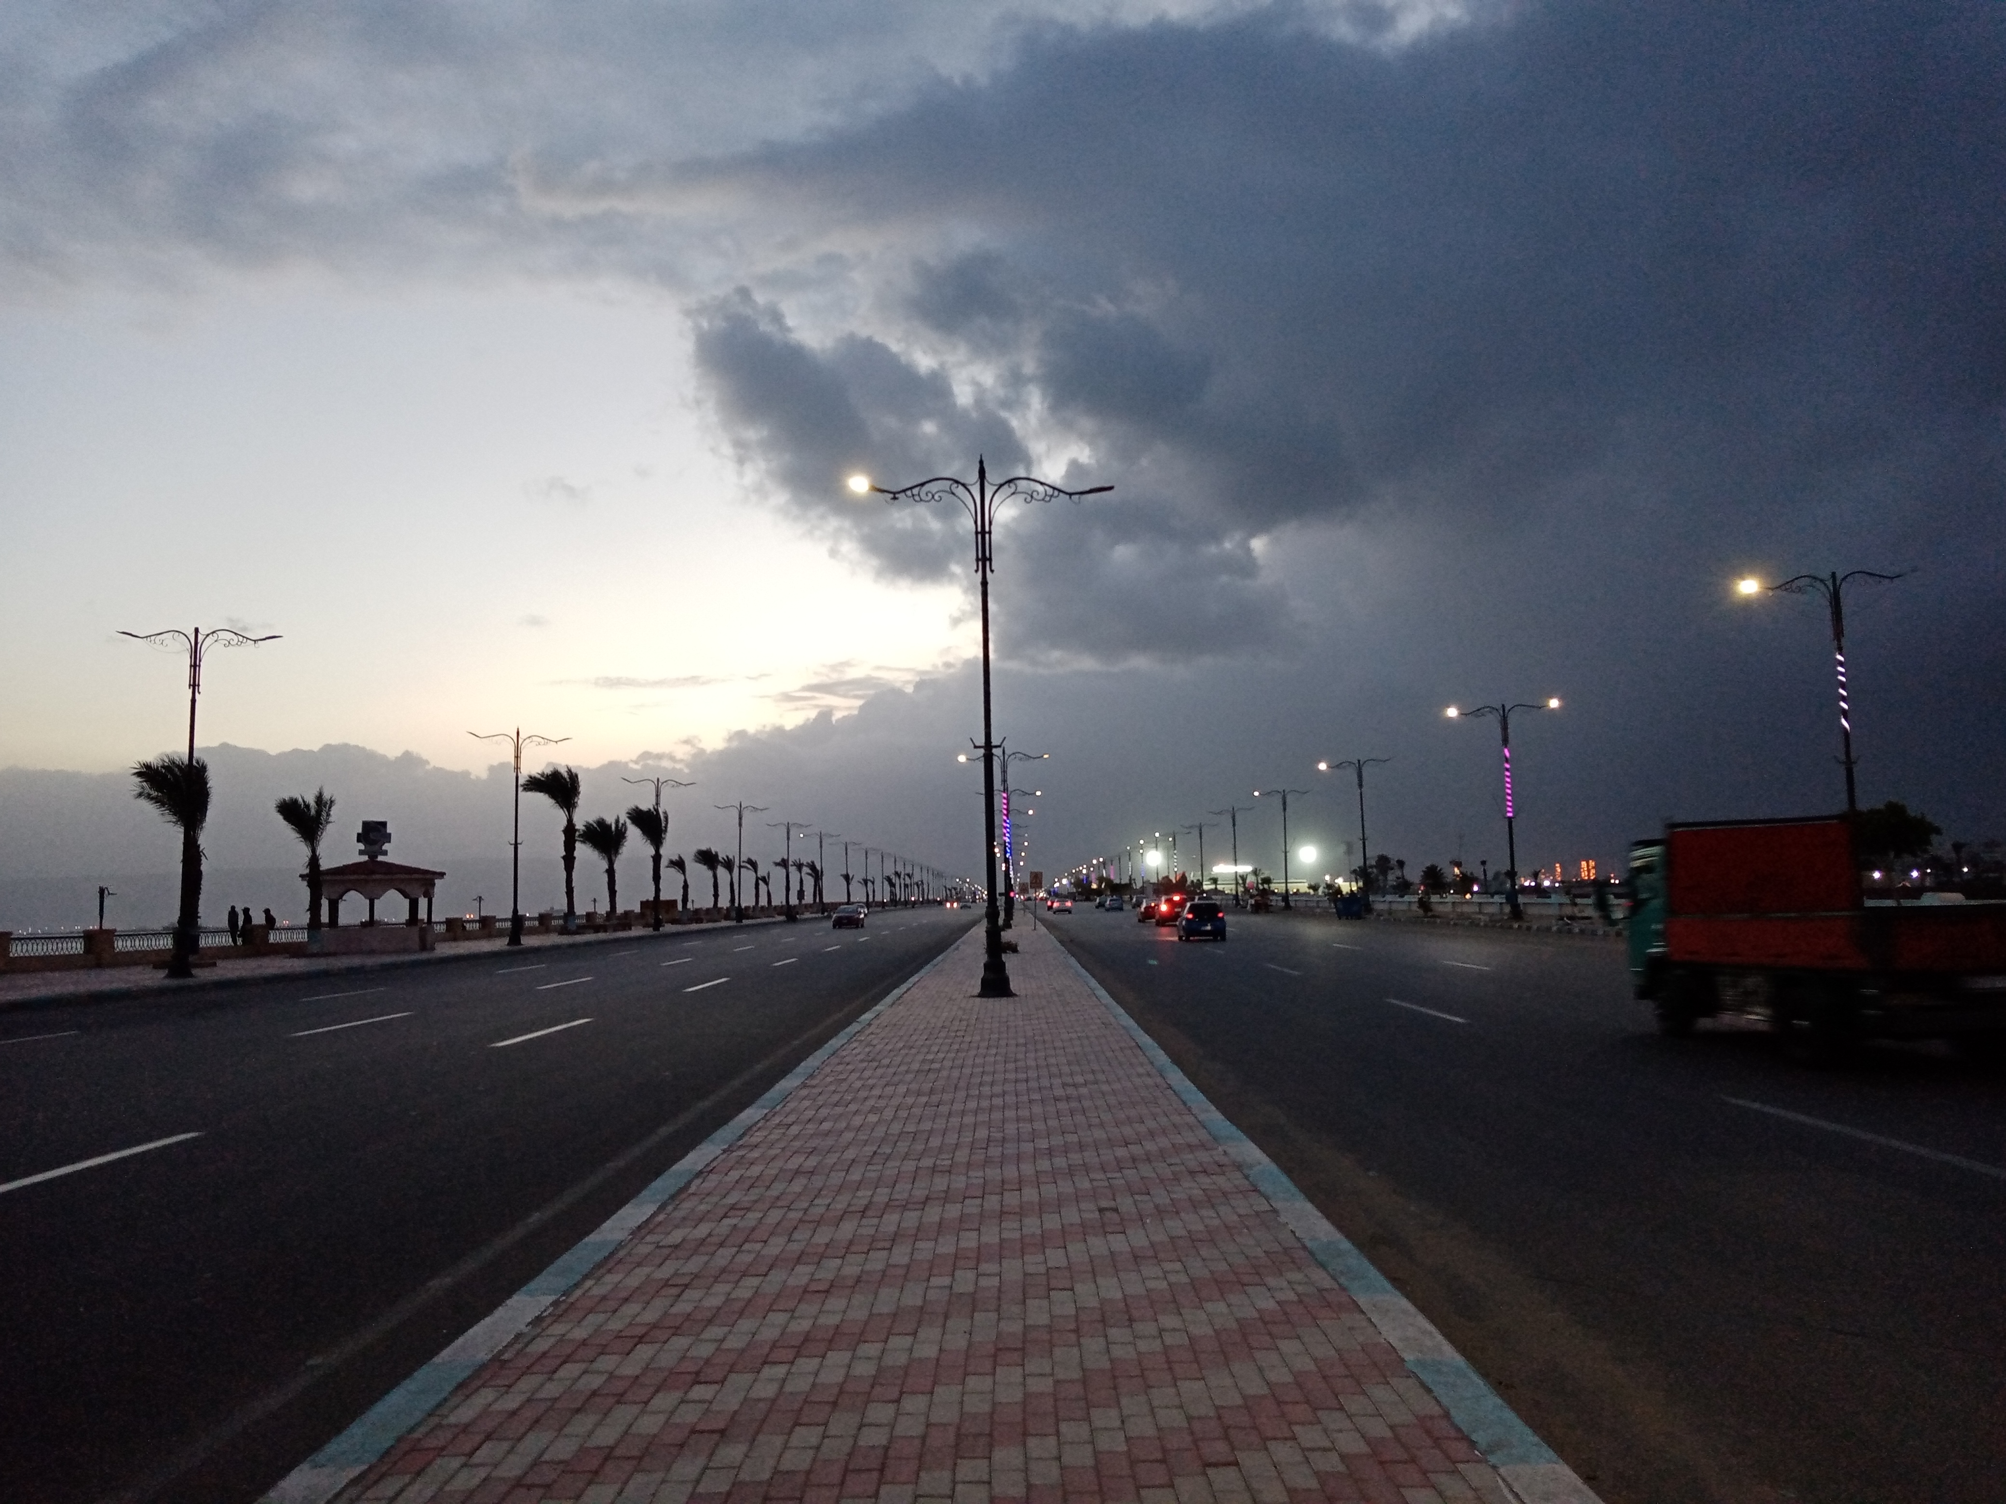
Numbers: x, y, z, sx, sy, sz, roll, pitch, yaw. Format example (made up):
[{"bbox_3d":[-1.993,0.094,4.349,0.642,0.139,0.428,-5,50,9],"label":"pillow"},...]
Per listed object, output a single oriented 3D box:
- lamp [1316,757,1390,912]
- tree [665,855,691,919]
[{"bbox_3d":[21.140,4.924,88.403,4.250,8.850,0.600,-1,-5,0],"label":"lamp"},{"bbox_3d":[-24.530,10.317,113.528,1.680,5.160,1.480,0,-6,-12],"label":"tree"}]

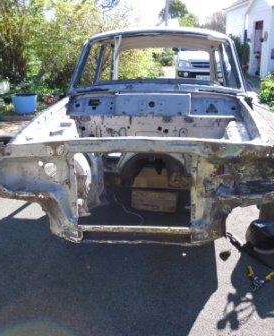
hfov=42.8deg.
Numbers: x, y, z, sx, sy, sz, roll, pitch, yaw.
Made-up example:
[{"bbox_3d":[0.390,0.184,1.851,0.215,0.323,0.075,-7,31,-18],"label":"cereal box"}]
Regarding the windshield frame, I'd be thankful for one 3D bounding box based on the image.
[{"bbox_3d":[0.160,-0.910,3.000,1.460,0.530,0.450,0,17,5],"label":"windshield frame"}]

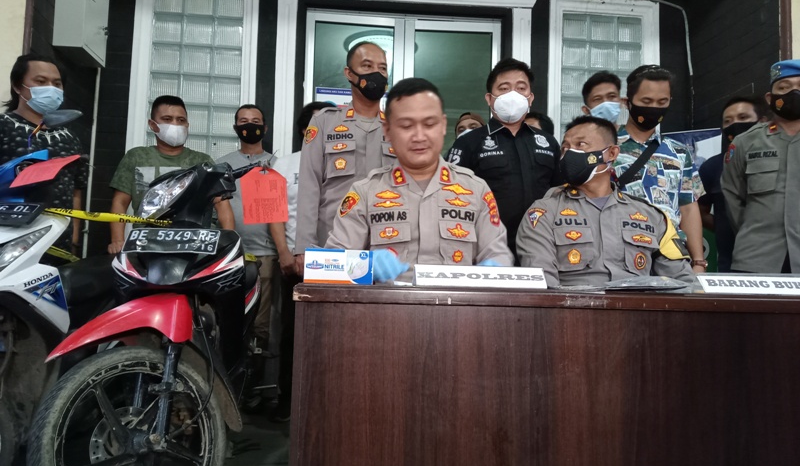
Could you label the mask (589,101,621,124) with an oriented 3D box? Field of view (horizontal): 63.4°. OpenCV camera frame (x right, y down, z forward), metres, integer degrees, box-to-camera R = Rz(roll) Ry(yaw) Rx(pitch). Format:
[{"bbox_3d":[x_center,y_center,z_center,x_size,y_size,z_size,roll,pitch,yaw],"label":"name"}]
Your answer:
[{"bbox_3d":[0.901,-0.526,2.850,0.150,0.120,0.085,1,-4,4],"label":"mask"}]

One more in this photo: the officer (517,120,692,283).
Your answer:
[{"bbox_3d":[0.643,0.271,1.922,0.580,1.311,0.700,1,-4,8],"label":"officer"}]

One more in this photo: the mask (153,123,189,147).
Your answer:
[{"bbox_3d":[-1.059,-0.452,3.000,0.155,0.120,0.090,4,-5,-34],"label":"mask"}]

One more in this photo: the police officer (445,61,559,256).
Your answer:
[{"bbox_3d":[0.408,0.135,2.509,0.510,1.660,0.330,2,-4,-10],"label":"police officer"}]

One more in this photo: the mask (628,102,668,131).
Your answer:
[{"bbox_3d":[0.952,-0.441,2.470,0.150,0.125,0.090,1,11,4],"label":"mask"}]

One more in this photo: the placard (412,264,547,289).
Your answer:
[{"bbox_3d":[0.187,0.103,1.500,0.305,0.050,0.050,1,-4,0],"label":"placard"}]

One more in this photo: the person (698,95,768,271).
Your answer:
[{"bbox_3d":[1.521,0.200,2.840,0.500,1.628,0.320,0,-4,14],"label":"person"}]

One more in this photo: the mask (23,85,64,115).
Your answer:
[{"bbox_3d":[-1.402,-0.524,2.560,0.090,0.125,0.155,-2,-5,36],"label":"mask"}]

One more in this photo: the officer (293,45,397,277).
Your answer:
[{"bbox_3d":[-0.174,0.085,2.606,0.530,1.747,0.330,2,-4,-14],"label":"officer"}]

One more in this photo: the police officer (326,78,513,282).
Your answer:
[{"bbox_3d":[0.048,0.226,1.820,0.560,1.361,0.680,1,-4,-3],"label":"police officer"}]

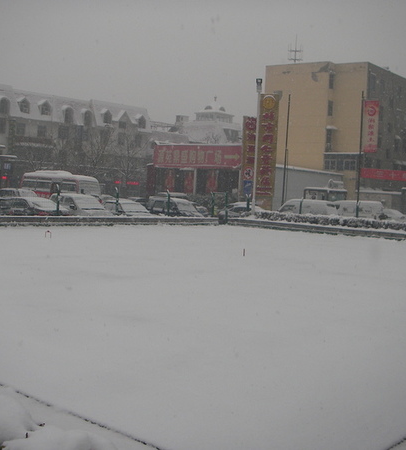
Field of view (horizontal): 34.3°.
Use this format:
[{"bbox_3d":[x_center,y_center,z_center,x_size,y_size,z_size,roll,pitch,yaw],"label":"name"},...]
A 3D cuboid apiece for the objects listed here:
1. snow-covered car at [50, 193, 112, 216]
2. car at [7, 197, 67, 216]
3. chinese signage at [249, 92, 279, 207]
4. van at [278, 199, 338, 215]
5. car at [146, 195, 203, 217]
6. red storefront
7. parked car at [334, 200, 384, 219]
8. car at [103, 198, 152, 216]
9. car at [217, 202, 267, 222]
[{"bbox_3d":[-5.661,-0.571,29.906,1.680,1.520,4.150,1,3,-37],"label":"snow-covered car"},{"bbox_3d":[-7.958,-0.548,29.700,1.740,1.460,4.500,0,4,-44],"label":"car"},{"bbox_3d":[5.495,-5.976,57.000,1.650,10.600,0.550,4,3,28],"label":"chinese signage"},{"bbox_3d":[6.537,-0.531,40.819,3.700,1.920,1.550,5,3,40],"label":"van"},{"bbox_3d":[-1.571,-0.697,36.300,1.720,1.630,4.200,0,4,-44],"label":"car"},{"bbox_3d":[0.340,-3.732,56.800,10.375,6.103,4.000,5,3,40],"label":"red storefront"},{"bbox_3d":[12.748,-1.018,54.000,1.580,1.920,3.950,0,4,-44],"label":"parked car"},{"bbox_3d":[-3.802,-0.477,32.012,1.700,1.470,4.300,1,3,-38],"label":"car"},{"bbox_3d":[2.621,-0.356,39.025,1.700,1.470,4.300,1,3,-38],"label":"car"}]

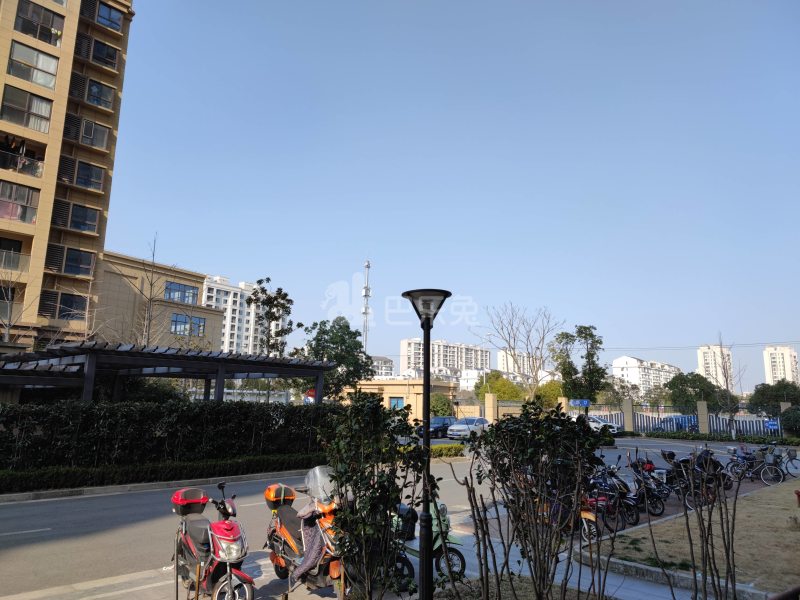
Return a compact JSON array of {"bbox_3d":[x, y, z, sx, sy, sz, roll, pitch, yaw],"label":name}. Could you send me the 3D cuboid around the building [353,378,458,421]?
[{"bbox_3d":[0.098,9.660,51.817,8.300,4.400,6.500,-6,-13,30],"label":"building"}]

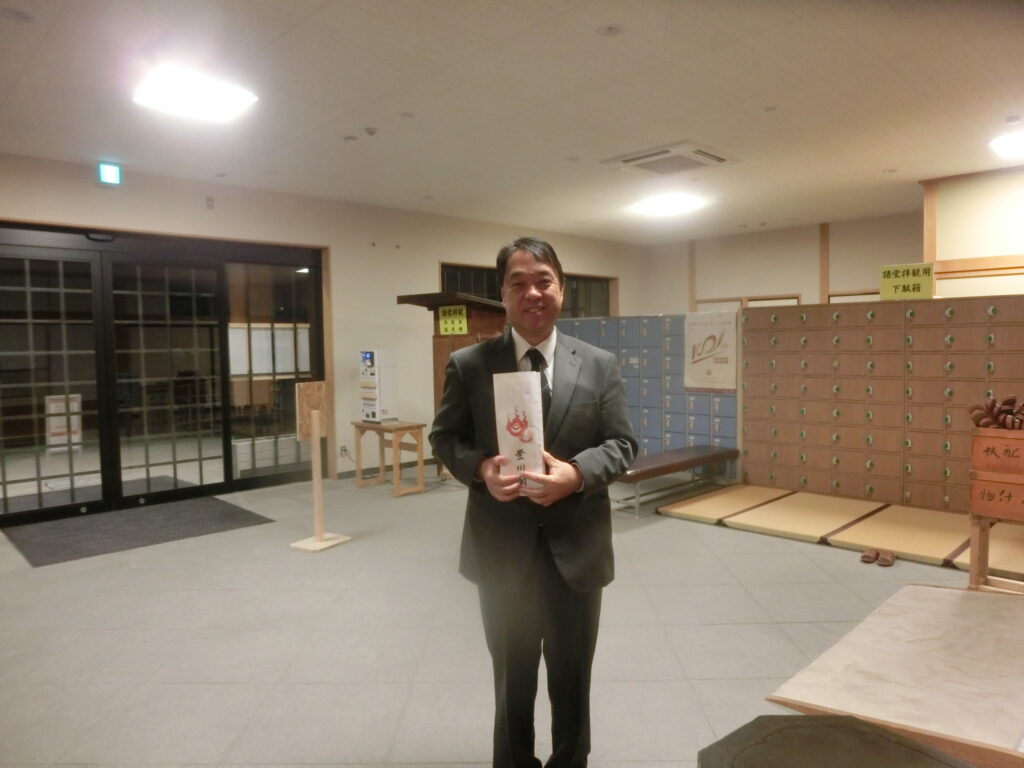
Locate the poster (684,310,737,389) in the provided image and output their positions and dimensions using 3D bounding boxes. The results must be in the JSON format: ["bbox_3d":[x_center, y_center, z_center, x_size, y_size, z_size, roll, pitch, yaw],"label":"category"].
[{"bbox_3d":[1.999,-0.327,7.141,0.012,0.785,0.570,-4,5,-44],"label":"poster"}]

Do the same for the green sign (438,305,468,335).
[{"bbox_3d":[-0.622,-0.662,7.377,0.012,0.297,0.435,-4,5,-44],"label":"green sign"}]

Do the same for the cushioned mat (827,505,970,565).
[{"bbox_3d":[3.000,1.103,5.281,1.400,0.056,0.800,-4,5,-44],"label":"cushioned mat"}]

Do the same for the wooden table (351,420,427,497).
[{"bbox_3d":[-1.260,0.745,7.242,0.410,0.680,0.810,-4,5,-44],"label":"wooden table"}]

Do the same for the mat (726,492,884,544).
[{"bbox_3d":[2.432,1.079,5.844,1.390,0.056,0.810,-4,5,-44],"label":"mat"}]

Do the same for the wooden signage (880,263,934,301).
[{"bbox_3d":[3.265,-0.849,5.879,0.015,0.290,0.405,-4,5,-44],"label":"wooden signage"}]

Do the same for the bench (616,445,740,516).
[{"bbox_3d":[1.450,0.881,6.536,1.720,0.400,0.440,-4,5,-44],"label":"bench"}]

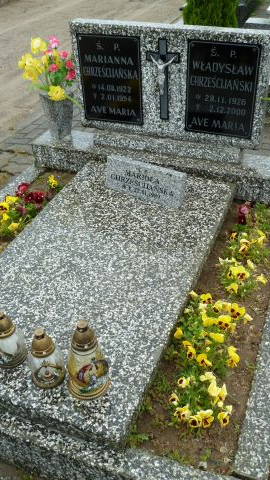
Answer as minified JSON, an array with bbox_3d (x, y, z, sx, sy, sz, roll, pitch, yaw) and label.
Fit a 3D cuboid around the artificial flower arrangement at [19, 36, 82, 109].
[{"bbox_3d":[-0.454,-0.885,2.548,0.320,0.320,0.250,11,38,17],"label":"artificial flower arrangement"}]

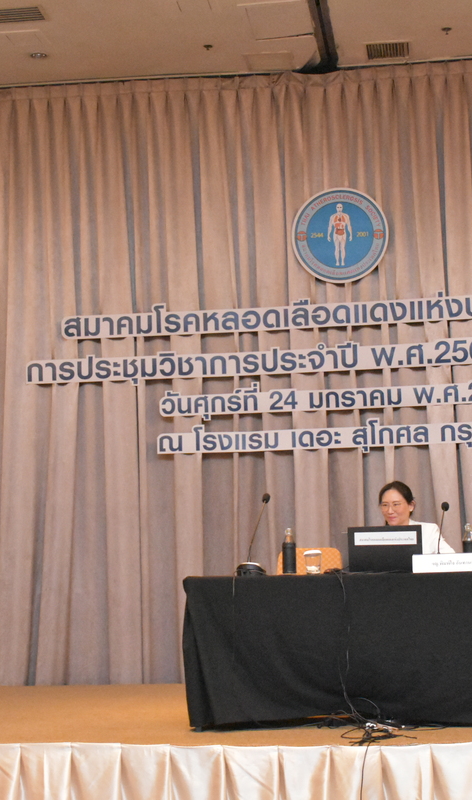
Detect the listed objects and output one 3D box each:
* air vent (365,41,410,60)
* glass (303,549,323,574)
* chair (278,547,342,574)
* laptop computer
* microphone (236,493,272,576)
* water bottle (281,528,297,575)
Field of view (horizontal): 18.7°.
[{"bbox_3d":[1.077,-2.457,10.058,0.320,0.030,0.350,-2,-7,7],"label":"air vent"},{"bbox_3d":[0.382,0.803,7.085,0.090,0.120,0.090,-2,-7,7],"label":"glass"},{"bbox_3d":[0.390,1.226,7.647,0.440,0.863,0.550,-2,-6,6],"label":"chair"},{"bbox_3d":[0.740,0.736,7.026,0.355,0.225,0.290,-3,-7,11],"label":"laptop computer"},{"bbox_3d":[0.090,0.663,7.069,0.150,0.410,0.190,-4,-8,22],"label":"microphone"},{"bbox_3d":[0.264,0.757,7.211,0.071,0.231,0.071,-2,-6,6],"label":"water bottle"}]

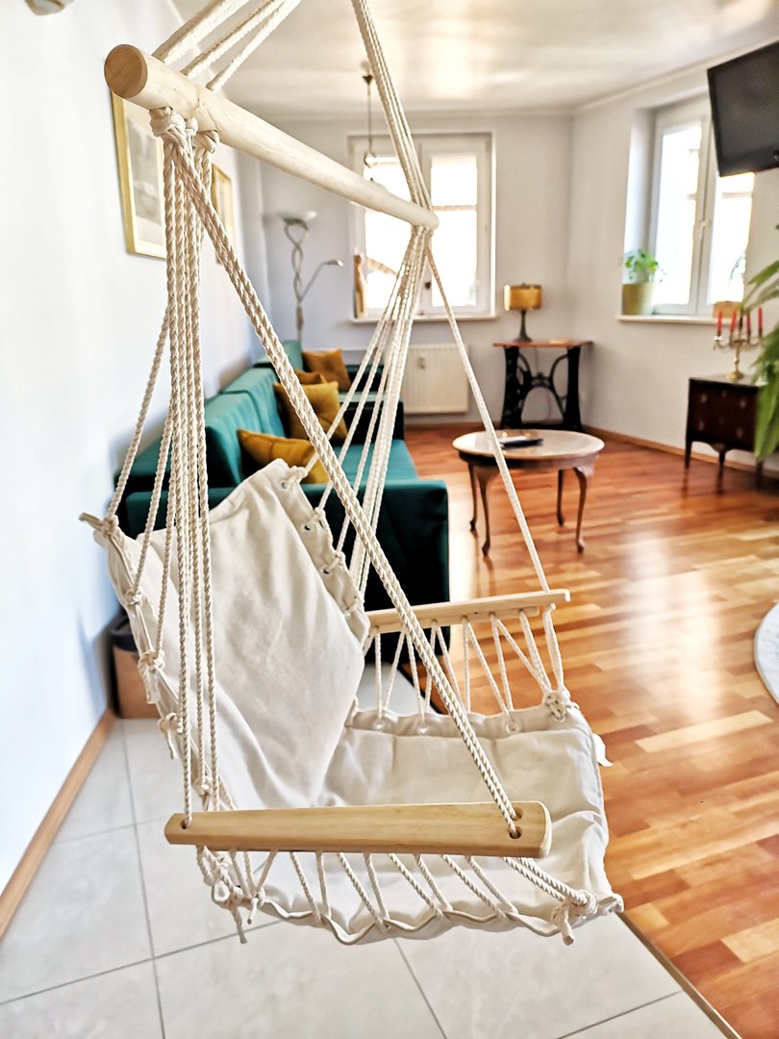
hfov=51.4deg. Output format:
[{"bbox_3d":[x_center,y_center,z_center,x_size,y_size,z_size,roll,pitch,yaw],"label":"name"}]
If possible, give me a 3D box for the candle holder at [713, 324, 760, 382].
[{"bbox_3d":[2.192,-1.068,5.142,0.312,0.343,0.292,4,17,19],"label":"candle holder"}]

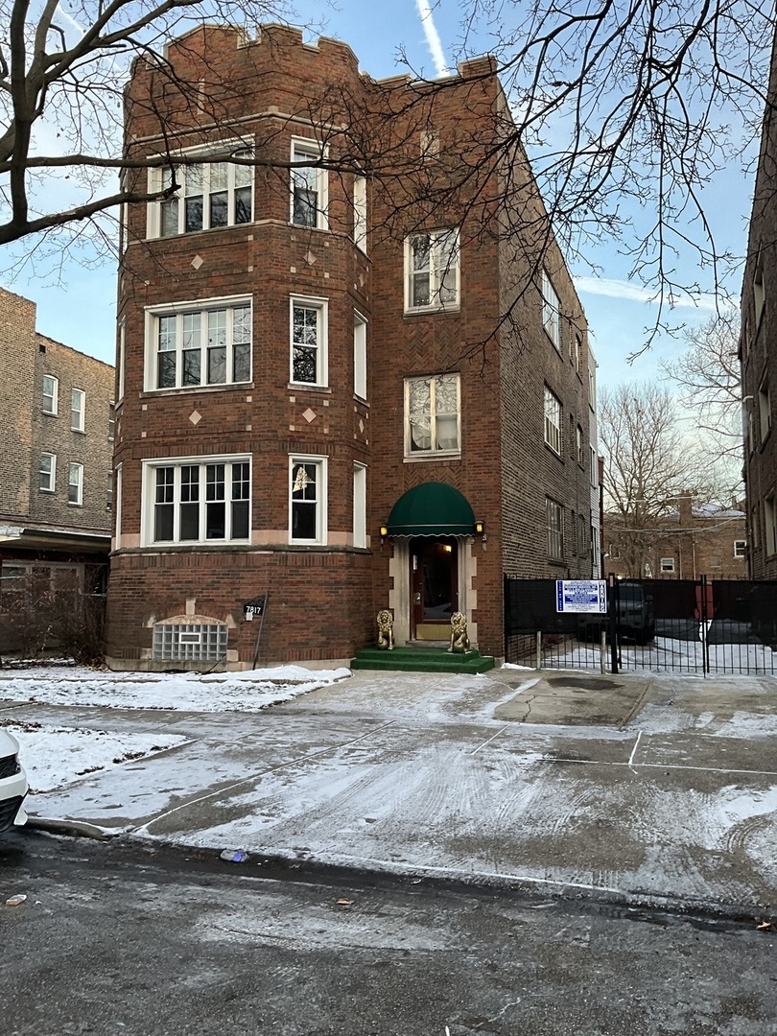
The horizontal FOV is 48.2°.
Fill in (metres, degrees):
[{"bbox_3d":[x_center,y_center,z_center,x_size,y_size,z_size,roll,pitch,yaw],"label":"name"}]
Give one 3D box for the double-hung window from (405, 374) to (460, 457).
[{"bbox_3d":[0.900,-2.045,17.533,1.190,1.647,0.140,-2,-5,19],"label":"double-hung window"}]

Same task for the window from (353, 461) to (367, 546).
[{"bbox_3d":[-0.604,-0.246,17.173,0.160,1.681,0.767,-2,-5,18],"label":"window"}]

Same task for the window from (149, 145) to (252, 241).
[{"bbox_3d":[-3.643,-6.384,16.884,2.415,1.723,0.160,-2,-5,19],"label":"window"}]

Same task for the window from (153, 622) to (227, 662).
[{"bbox_3d":[-3.688,2.320,16.213,1.580,0.660,0.110,-2,-5,19],"label":"window"}]

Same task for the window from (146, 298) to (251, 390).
[{"bbox_3d":[-3.686,-3.363,16.893,2.389,1.715,0.198,-2,-5,19],"label":"window"}]

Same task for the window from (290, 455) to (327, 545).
[{"bbox_3d":[-1.537,-0.320,16.468,0.783,1.695,0.198,2,-5,-26],"label":"window"}]

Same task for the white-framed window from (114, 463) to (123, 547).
[{"bbox_3d":[-5.488,-0.203,17.809,0.198,1.695,0.783,2,-5,-26],"label":"white-framed window"}]

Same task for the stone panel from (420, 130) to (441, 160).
[{"bbox_3d":[0.883,-7.816,18.198,0.416,0.615,0.089,-2,-5,19],"label":"stone panel"}]

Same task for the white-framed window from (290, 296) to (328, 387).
[{"bbox_3d":[-1.508,-3.339,16.429,0.758,1.683,0.160,2,-5,-25],"label":"white-framed window"}]

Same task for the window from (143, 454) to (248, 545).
[{"bbox_3d":[-3.607,-0.304,16.362,2.385,1.681,0.160,-2,-5,19],"label":"window"}]

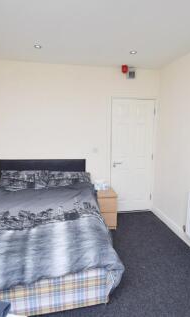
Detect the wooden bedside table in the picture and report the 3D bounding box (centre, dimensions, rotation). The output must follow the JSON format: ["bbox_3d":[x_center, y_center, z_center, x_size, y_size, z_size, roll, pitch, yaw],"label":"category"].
[{"bbox_3d":[0.113,0.770,3.074,0.400,0.570,0.330,-1,9,-9],"label":"wooden bedside table"}]

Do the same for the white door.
[{"bbox_3d":[0.648,-0.011,3.469,0.760,1.980,0.050,-1,9,-9],"label":"white door"}]

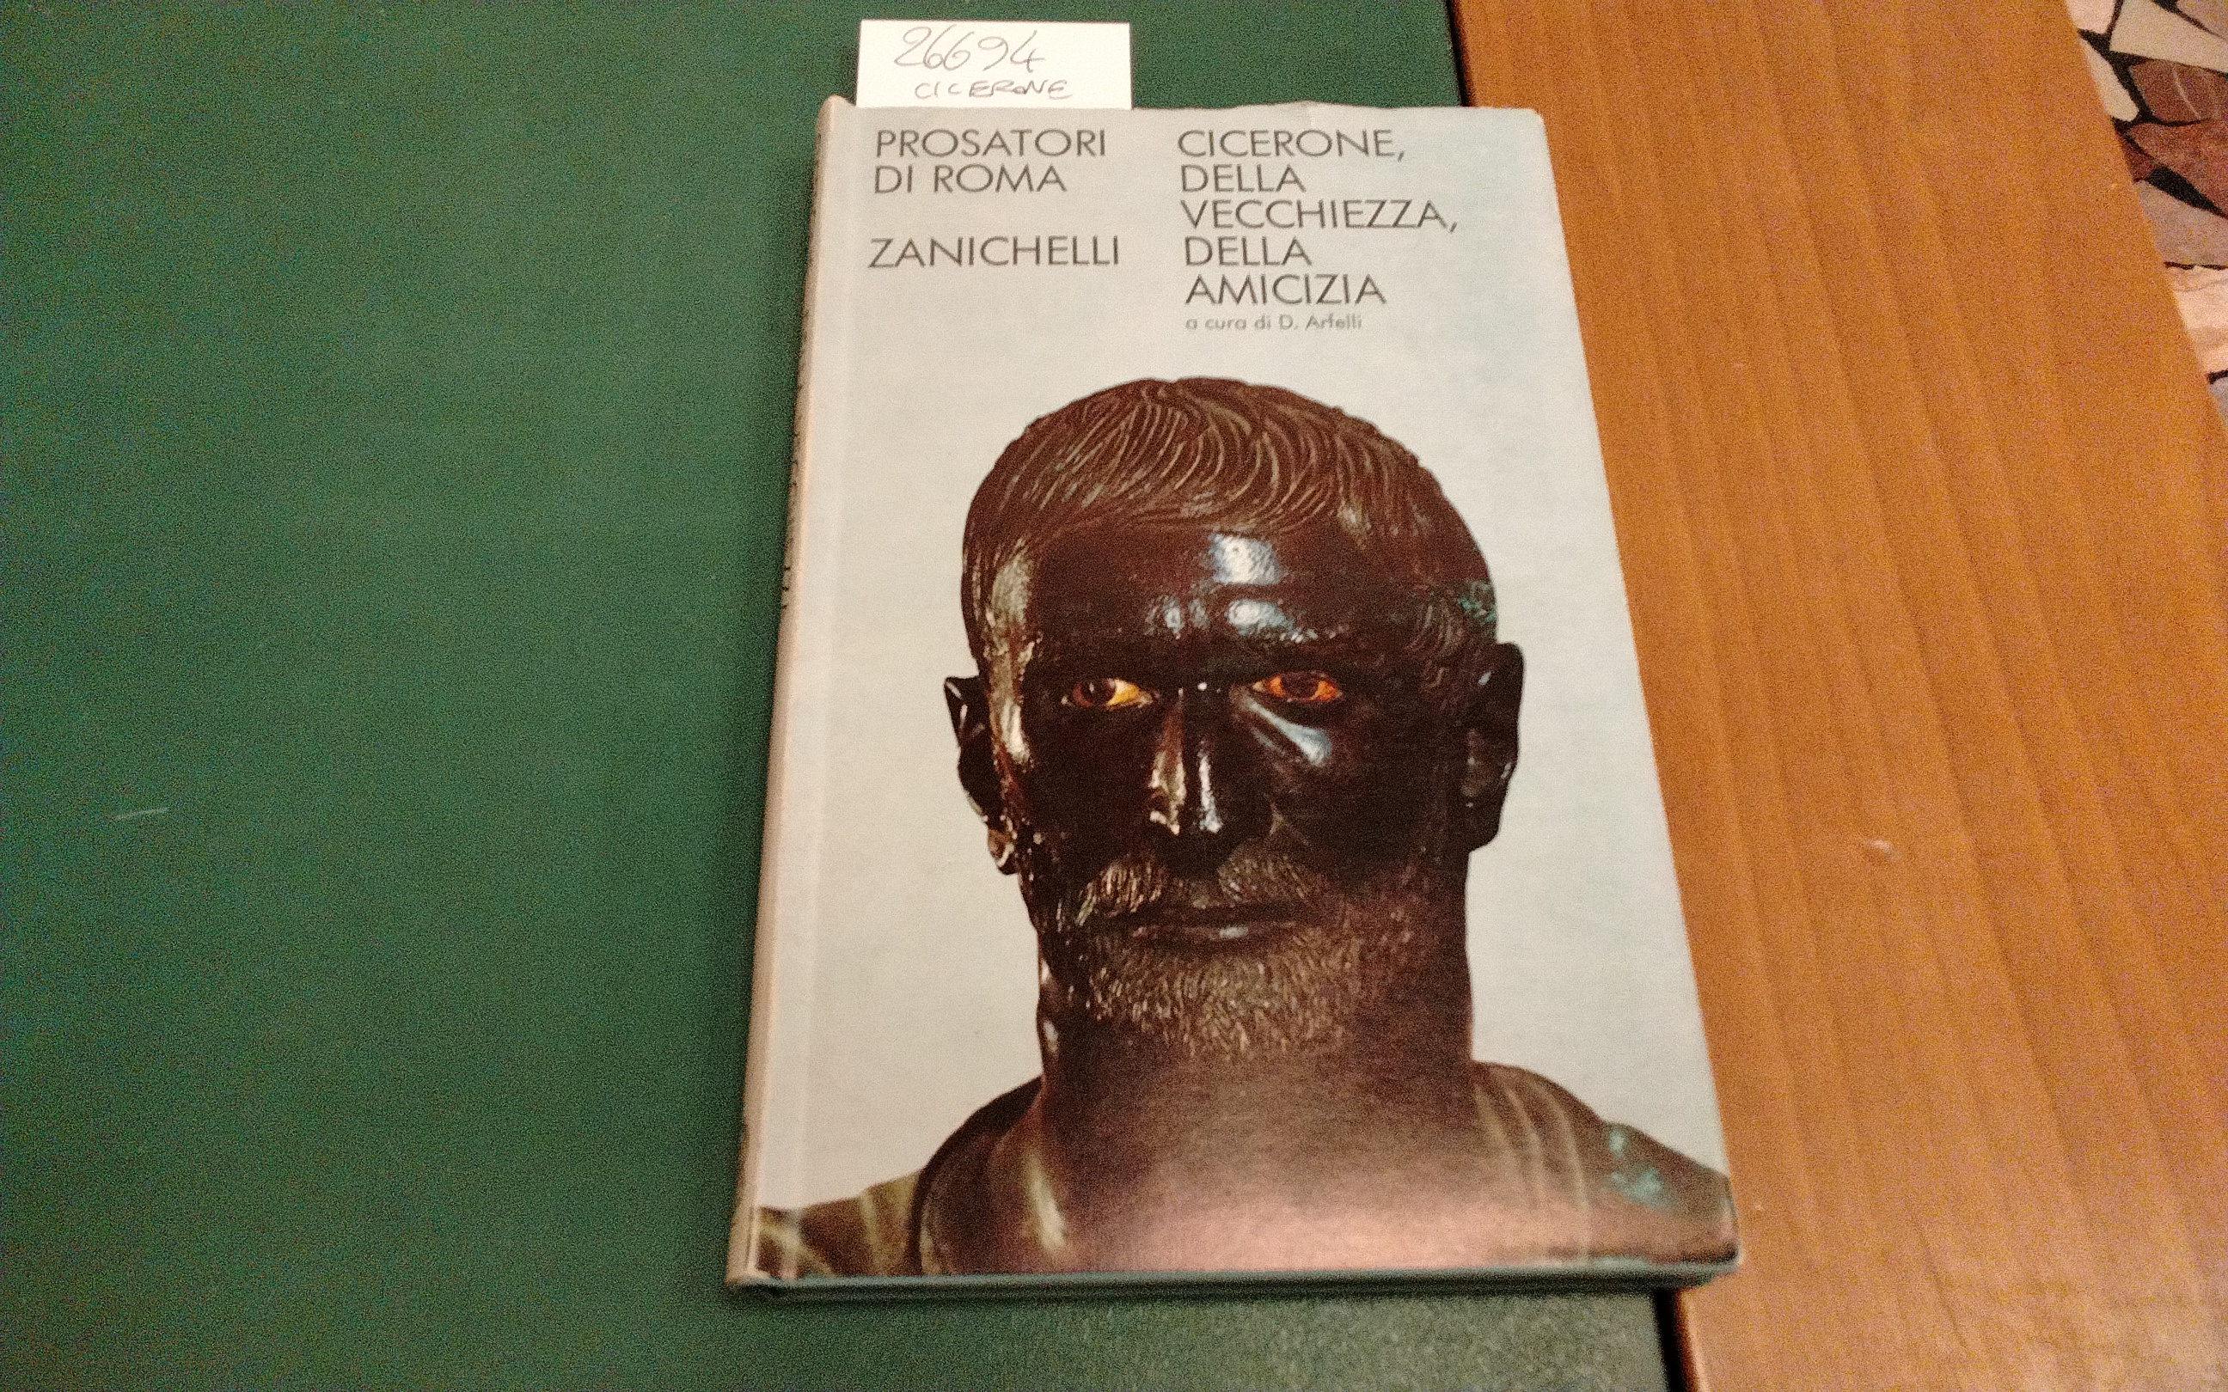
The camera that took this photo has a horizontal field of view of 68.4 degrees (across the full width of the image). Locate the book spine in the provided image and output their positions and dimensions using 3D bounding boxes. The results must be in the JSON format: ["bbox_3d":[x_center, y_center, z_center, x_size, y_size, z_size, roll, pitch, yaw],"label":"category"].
[{"bbox_3d":[-0.047,-0.012,0.256,0.007,0.015,0.197,0,65,-1],"label":"book spine"}]

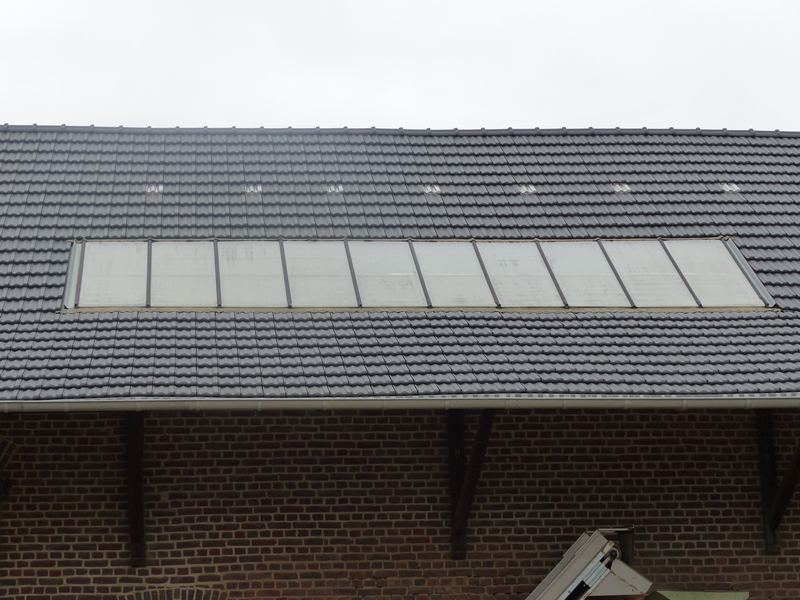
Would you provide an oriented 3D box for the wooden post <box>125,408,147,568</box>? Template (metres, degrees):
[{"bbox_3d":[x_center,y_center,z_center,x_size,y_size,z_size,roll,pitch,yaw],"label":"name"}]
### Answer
[{"bbox_3d":[-2.615,1.858,18.725,0.160,1.605,0.220,0,-11,-7],"label":"wooden post"}]

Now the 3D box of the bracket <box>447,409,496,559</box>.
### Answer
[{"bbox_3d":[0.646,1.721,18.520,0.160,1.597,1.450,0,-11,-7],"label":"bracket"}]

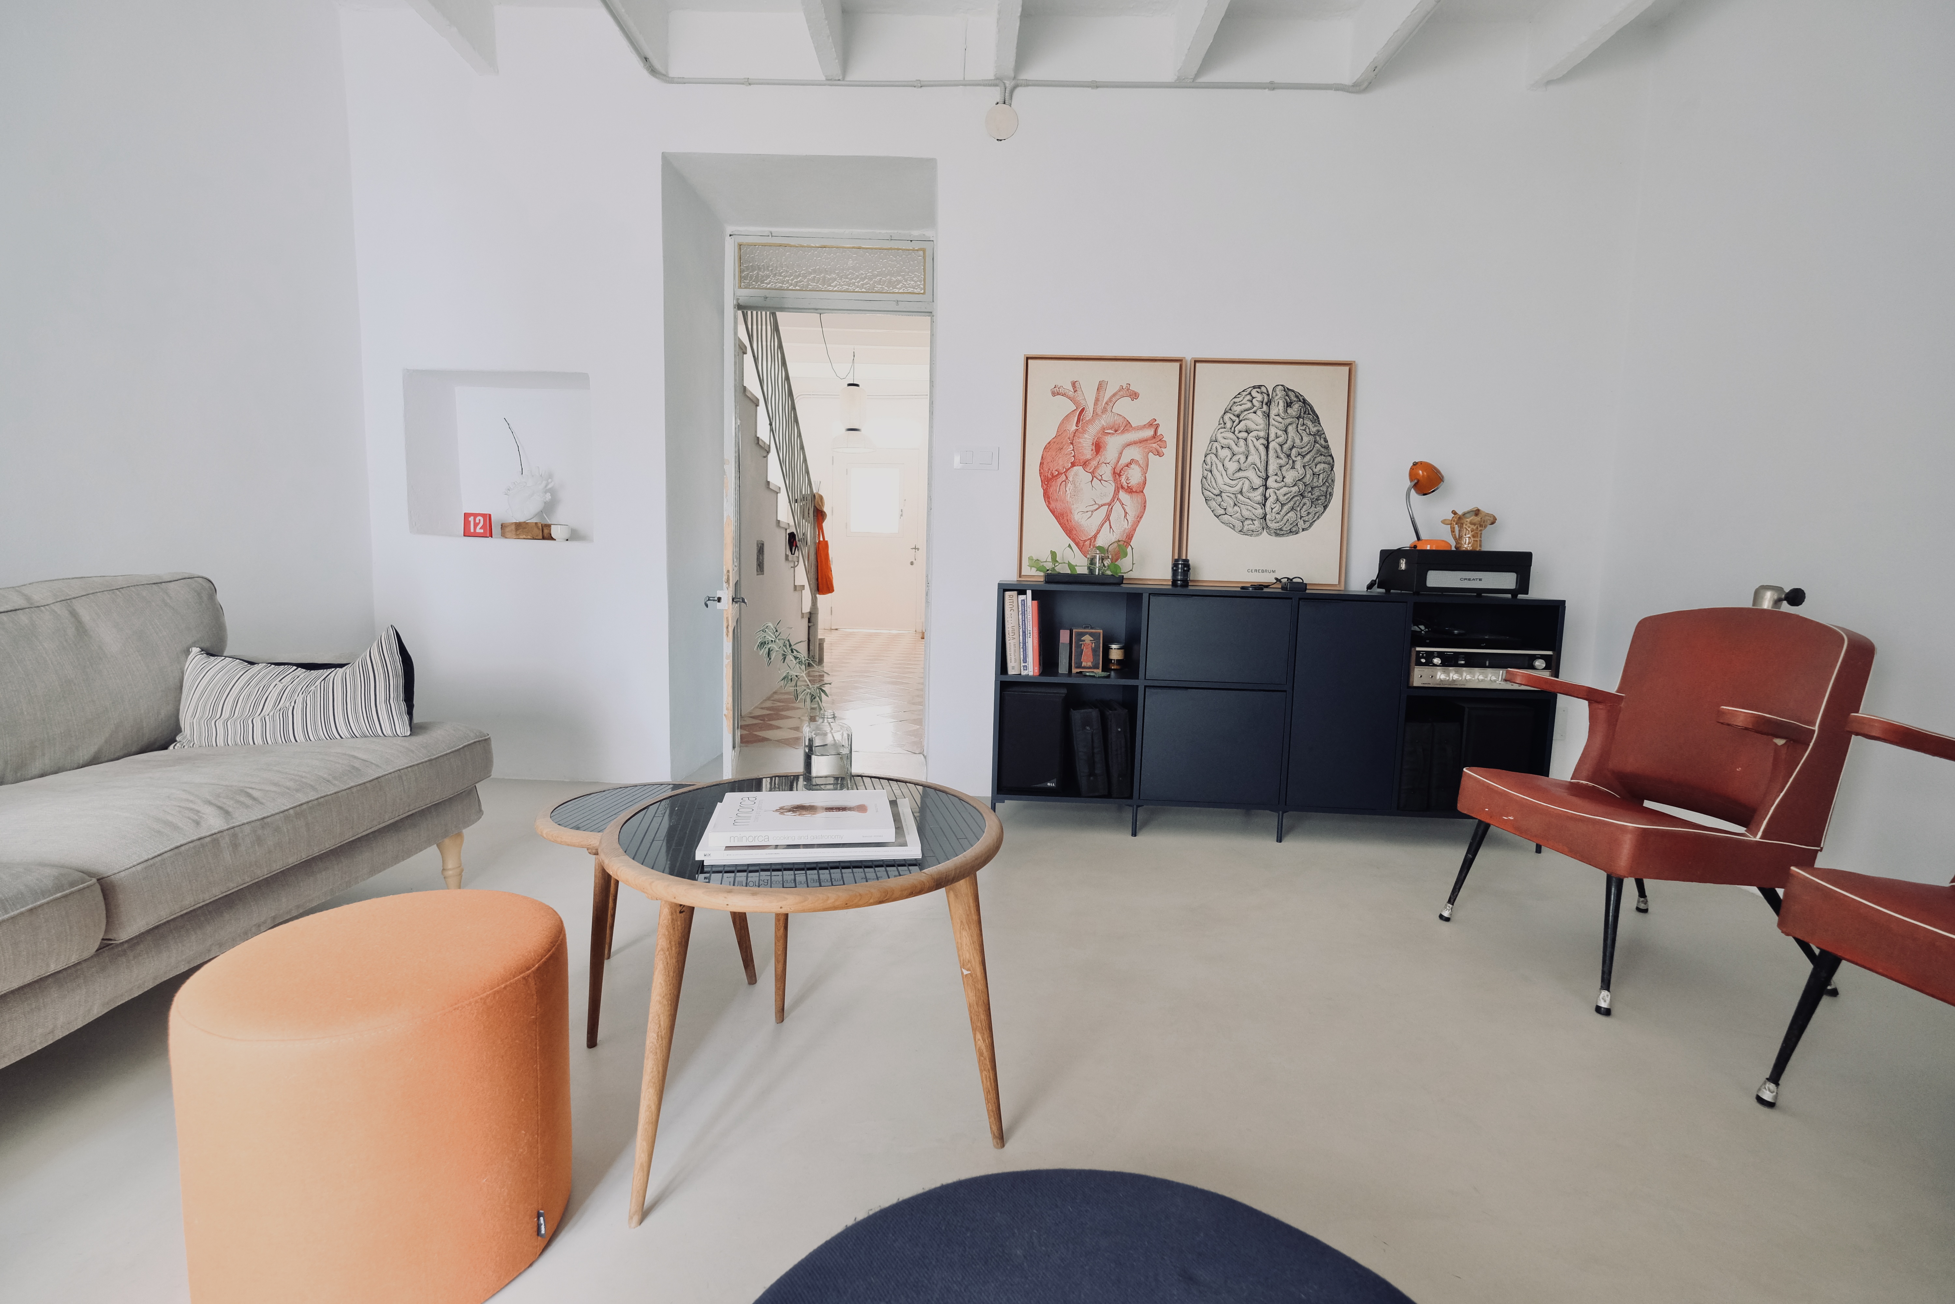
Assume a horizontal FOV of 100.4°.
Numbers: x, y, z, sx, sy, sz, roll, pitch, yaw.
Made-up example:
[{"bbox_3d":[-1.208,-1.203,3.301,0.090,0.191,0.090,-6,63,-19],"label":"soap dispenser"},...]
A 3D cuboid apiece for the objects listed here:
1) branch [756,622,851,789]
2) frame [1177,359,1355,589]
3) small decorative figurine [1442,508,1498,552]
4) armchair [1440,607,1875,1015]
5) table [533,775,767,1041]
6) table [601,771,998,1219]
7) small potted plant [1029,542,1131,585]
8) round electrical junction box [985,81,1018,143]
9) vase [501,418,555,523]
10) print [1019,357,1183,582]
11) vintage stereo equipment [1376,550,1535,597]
[{"bbox_3d":[-0.303,0.088,1.412,0.165,0.275,0.103,2,6,1],"label":"branch"},{"bbox_3d":[1.010,-0.616,2.845,0.565,0.793,0.030,2,2,1],"label":"frame"},{"bbox_3d":[1.577,-0.393,2.624,0.172,0.144,0.090,3,6,13],"label":"small decorative figurine"},{"bbox_3d":[1.586,0.320,1.951,0.643,0.855,0.540,1,6,-10],"label":"armchair"},{"bbox_3d":[-0.674,0.512,1.677,0.398,0.405,0.398,2,6,2],"label":"table"},{"bbox_3d":[-0.252,0.485,1.235,0.578,0.483,0.578,2,6,1],"label":"table"},{"bbox_3d":[0.358,-0.318,2.898,0.368,0.155,0.153,2,6,2],"label":"small potted plant"},{"bbox_3d":[0.083,-1.825,2.757,0.109,0.189,0.069,2,6,1],"label":"round electrical junction box"},{"bbox_3d":[-1.731,-0.678,3.114,0.176,0.383,0.138,2,6,1],"label":"vase"},{"bbox_3d":[0.466,-0.676,3.078,0.596,0.845,0.032,2,6,2],"label":"print"},{"bbox_3d":[1.534,-0.253,2.636,0.356,0.142,0.245,2,6,1],"label":"vintage stereo equipment"}]

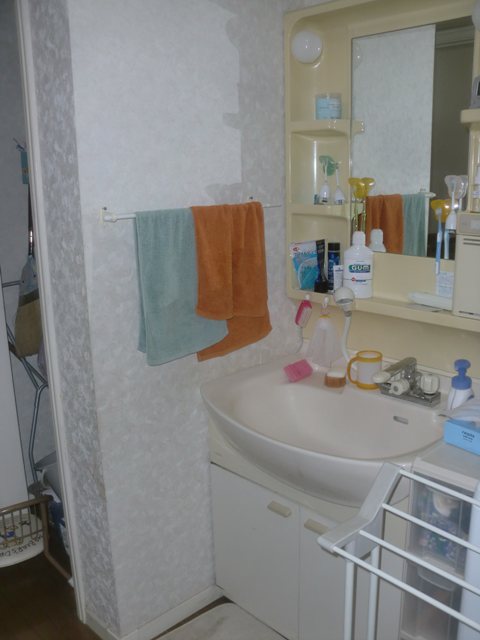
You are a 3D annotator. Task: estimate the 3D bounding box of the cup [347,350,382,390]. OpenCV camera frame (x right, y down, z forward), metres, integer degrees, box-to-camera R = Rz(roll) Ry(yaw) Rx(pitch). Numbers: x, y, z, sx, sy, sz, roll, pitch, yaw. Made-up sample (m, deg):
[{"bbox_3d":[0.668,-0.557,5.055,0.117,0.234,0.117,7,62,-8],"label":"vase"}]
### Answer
[{"bbox_3d":[0.358,0.144,1.865,0.104,0.094,0.077,1,14,11],"label":"cup"}]

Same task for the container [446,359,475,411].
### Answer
[{"bbox_3d":[0.565,0.169,1.644,0.070,0.135,0.072,7,16,32],"label":"container"}]

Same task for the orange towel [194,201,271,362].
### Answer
[{"bbox_3d":[-0.013,-0.120,1.915,0.315,0.445,0.070,-13,18,-41],"label":"orange towel"}]

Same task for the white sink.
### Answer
[{"bbox_3d":[0.238,0.311,1.796,0.595,0.220,0.730,-13,18,-41],"label":"white sink"}]

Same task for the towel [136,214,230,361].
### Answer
[{"bbox_3d":[-0.157,-0.104,1.786,0.285,0.410,0.065,-13,18,-41],"label":"towel"}]

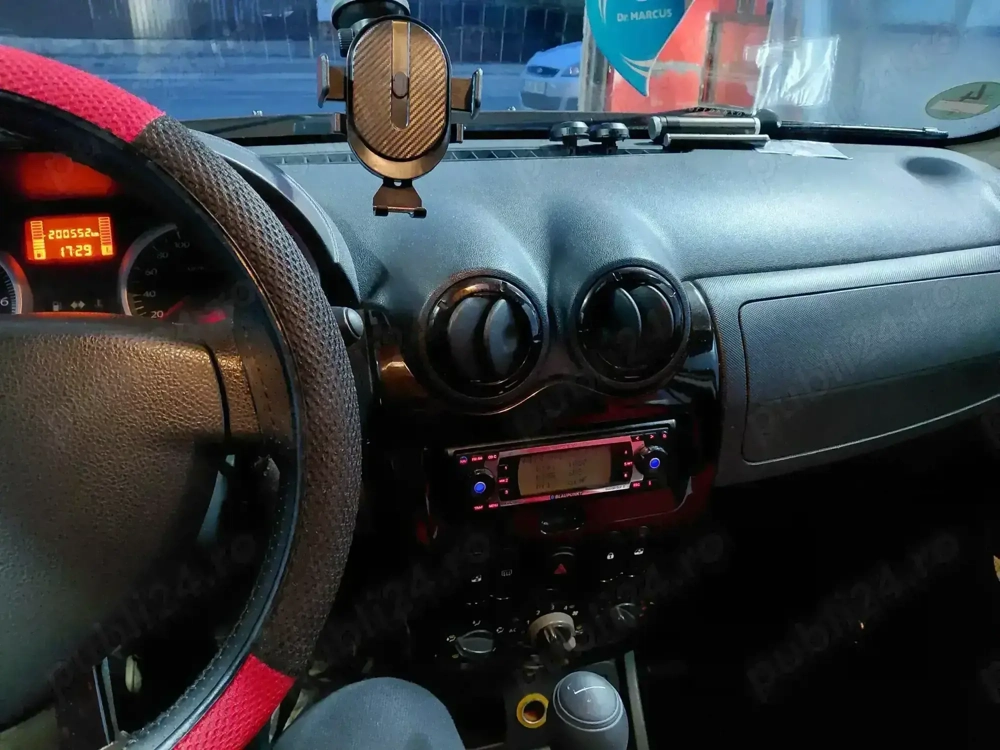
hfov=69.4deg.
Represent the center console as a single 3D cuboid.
[{"bbox_3d":[0.040,0.135,0.580,0.300,0.440,0.240,-5,24,-16],"label":"center console"}]

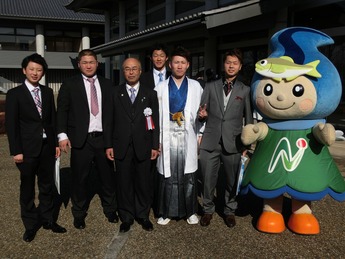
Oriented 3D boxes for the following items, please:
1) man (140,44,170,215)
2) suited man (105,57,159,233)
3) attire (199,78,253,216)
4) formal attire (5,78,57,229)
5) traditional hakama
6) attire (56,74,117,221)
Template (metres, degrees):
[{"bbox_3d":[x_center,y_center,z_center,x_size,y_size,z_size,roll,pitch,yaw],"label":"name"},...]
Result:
[{"bbox_3d":[-0.129,0.019,4.171,0.448,1.826,0.360,0,7,-3],"label":"man"},{"bbox_3d":[-0.390,0.144,3.796,0.499,1.669,0.360,0,7,-4],"label":"suited man"},{"bbox_3d":[0.539,0.194,3.973,0.518,1.418,0.340,0,7,4],"label":"attire"},{"bbox_3d":[-1.315,0.255,3.677,0.440,1.417,0.360,-2,7,-18],"label":"formal attire"},{"bbox_3d":[0.072,0.204,4.004,0.499,1.477,0.380,0,7,0],"label":"traditional hakama"},{"bbox_3d":[-0.870,0.194,3.943,0.548,1.490,0.360,-1,7,-12],"label":"attire"}]

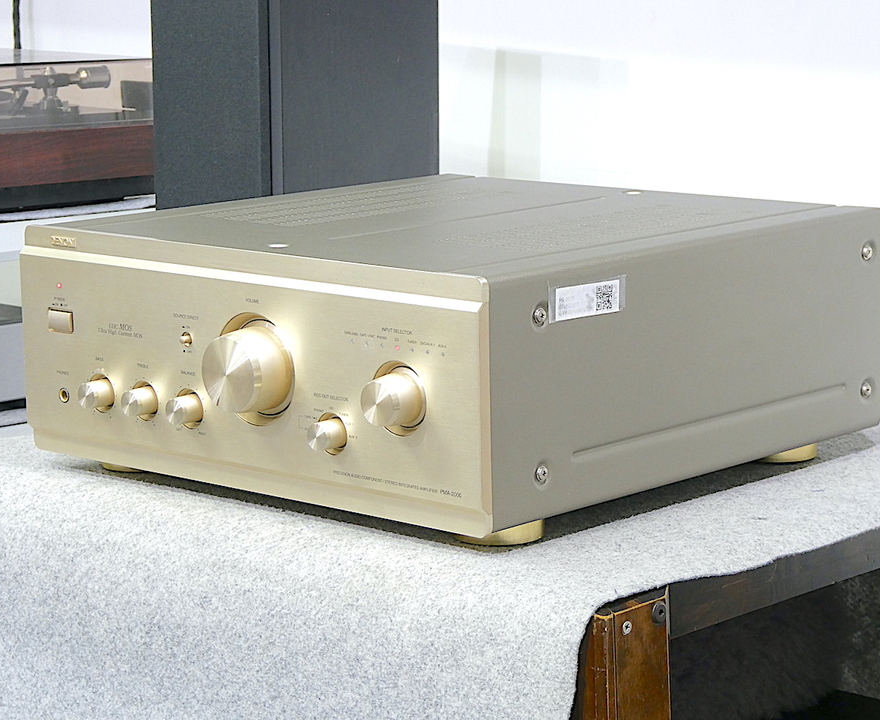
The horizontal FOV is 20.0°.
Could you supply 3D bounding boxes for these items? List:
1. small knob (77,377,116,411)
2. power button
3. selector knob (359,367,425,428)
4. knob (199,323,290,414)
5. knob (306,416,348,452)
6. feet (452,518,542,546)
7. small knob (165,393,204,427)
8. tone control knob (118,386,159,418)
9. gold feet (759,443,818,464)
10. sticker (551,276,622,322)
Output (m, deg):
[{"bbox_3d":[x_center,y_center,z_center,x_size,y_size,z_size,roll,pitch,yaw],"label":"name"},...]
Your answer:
[{"bbox_3d":[-0.231,0.023,1.675,0.018,0.018,0.018,8,13,42],"label":"small knob"},{"bbox_3d":[-0.258,-0.026,1.699,0.025,0.015,0.006,8,13,42],"label":"power button"},{"bbox_3d":[-0.029,0.024,1.483,0.031,0.031,0.024,8,13,42],"label":"selector knob"},{"bbox_3d":[-0.122,0.007,1.564,0.052,0.052,0.030,8,13,42],"label":"knob"},{"bbox_3d":[-0.069,0.046,1.527,0.018,0.018,0.018,8,13,42],"label":"knob"},{"bbox_3d":[0.036,0.099,1.535,0.057,0.019,0.057,-1,10,0],"label":"feet"},{"bbox_3d":[-0.165,0.033,1.615,0.018,0.018,0.018,8,13,42],"label":"small knob"},{"bbox_3d":[-0.198,0.028,1.646,0.018,0.018,0.018,8,13,42],"label":"tone control knob"},{"bbox_3d":[0.237,0.058,1.754,0.057,0.019,0.057,8,13,42],"label":"gold feet"},{"bbox_3d":[0.089,-0.036,1.498,0.001,0.021,0.065,8,13,42],"label":"sticker"}]

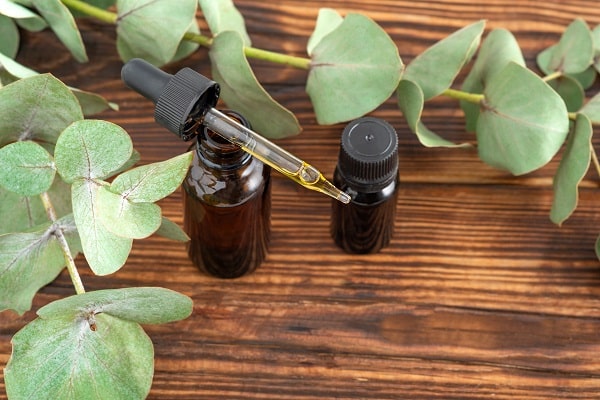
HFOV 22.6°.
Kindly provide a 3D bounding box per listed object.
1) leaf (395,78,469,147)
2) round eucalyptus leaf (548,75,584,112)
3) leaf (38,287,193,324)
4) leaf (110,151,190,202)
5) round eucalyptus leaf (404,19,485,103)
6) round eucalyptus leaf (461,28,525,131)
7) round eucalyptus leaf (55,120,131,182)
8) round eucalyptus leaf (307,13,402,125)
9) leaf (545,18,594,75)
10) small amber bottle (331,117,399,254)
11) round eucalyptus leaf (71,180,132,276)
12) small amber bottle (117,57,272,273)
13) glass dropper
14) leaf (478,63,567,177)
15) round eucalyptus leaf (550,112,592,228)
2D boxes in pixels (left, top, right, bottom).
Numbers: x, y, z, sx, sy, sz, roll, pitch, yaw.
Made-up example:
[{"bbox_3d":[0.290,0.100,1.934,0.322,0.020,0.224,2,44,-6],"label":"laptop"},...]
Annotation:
[{"bbox_3d":[0.056,-0.036,0.624,0.037,0.012,0.019,45,46,1],"label":"leaf"},{"bbox_3d":[0.112,-0.044,0.633,0.019,0.005,0.018,40,77,16],"label":"round eucalyptus leaf"},{"bbox_3d":[-0.066,0.037,0.532,0.056,0.027,0.007,-1,58,-5],"label":"leaf"},{"bbox_3d":[-0.054,-0.008,0.547,0.030,0.006,0.021,-34,49,-9],"label":"leaf"},{"bbox_3d":[0.061,-0.059,0.629,0.040,0.009,0.021,-35,66,8],"label":"round eucalyptus leaf"},{"bbox_3d":[0.081,-0.049,0.624,0.030,0.012,0.043,25,98,39],"label":"round eucalyptus leaf"},{"bbox_3d":[-0.076,-0.018,0.553,0.029,0.006,0.027,-6,60,-11],"label":"round eucalyptus leaf"},{"bbox_3d":[0.024,-0.054,0.626,0.040,0.011,0.048,1,79,1],"label":"round eucalyptus leaf"},{"bbox_3d":[0.114,-0.065,0.635,0.020,0.006,0.026,14,77,14],"label":"leaf"},{"bbox_3d":[0.026,-0.005,0.577,0.025,0.060,0.025,2,55,0],"label":"small amber bottle"},{"bbox_3d":[-0.072,0.010,0.543,0.024,0.006,0.036,-6,78,-9],"label":"round eucalyptus leaf"},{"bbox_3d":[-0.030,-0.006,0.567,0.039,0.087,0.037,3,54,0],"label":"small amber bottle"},{"bbox_3d":[-0.023,-0.024,0.529,0.099,0.023,0.023,31,60,16],"label":"glass dropper"},{"bbox_3d":[0.090,-0.031,0.607,0.037,0.011,0.044,21,80,9],"label":"leaf"},{"bbox_3d":[0.111,-0.012,0.600,0.010,0.020,0.046,14,85,-34],"label":"round eucalyptus leaf"}]

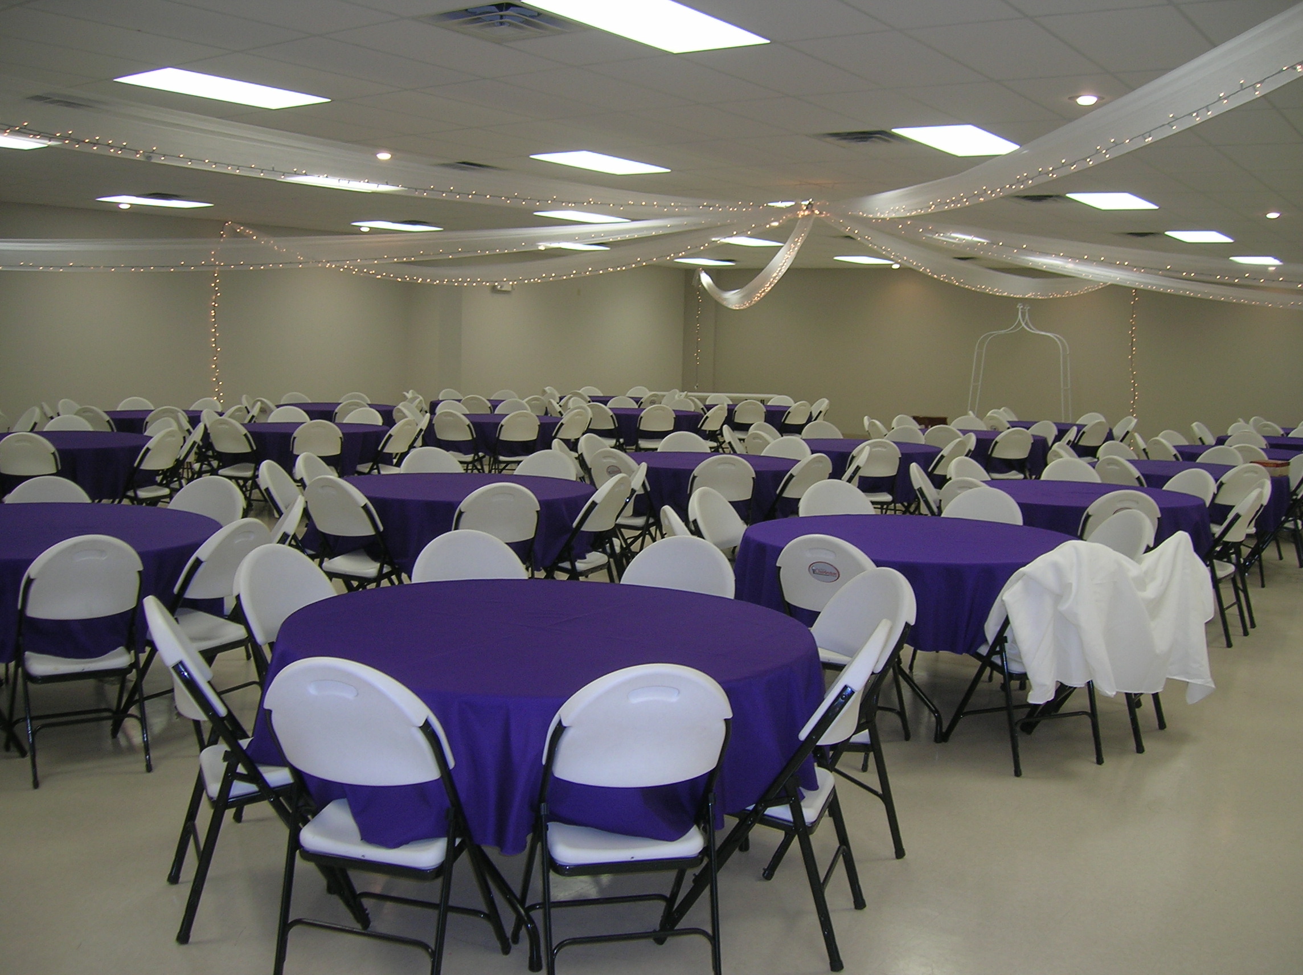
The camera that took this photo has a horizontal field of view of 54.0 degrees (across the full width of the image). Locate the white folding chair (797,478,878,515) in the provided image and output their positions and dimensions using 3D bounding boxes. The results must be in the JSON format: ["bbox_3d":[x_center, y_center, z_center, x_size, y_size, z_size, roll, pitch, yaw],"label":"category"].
[{"bbox_3d":[1.021,0.404,6.702,0.460,0.860,0.500,0,7,-11],"label":"white folding chair"}]

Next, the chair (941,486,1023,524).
[{"bbox_3d":[1.613,0.452,6.571,0.470,0.870,0.560,5,7,28],"label":"chair"}]

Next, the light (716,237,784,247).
[{"bbox_3d":[1.341,-3.431,17.927,0.610,0.090,1.220,6,8,35],"label":"light"}]

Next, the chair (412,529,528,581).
[{"bbox_3d":[-0.603,0.606,4.527,0.440,0.865,0.500,-1,7,-19],"label":"chair"}]

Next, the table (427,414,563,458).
[{"bbox_3d":[-1.620,-0.362,13.475,1.560,0.735,1.560,2,6,0],"label":"table"}]

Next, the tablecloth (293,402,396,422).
[{"bbox_3d":[-3.858,-0.793,15.708,1.600,0.400,1.600,0,6,-14],"label":"tablecloth"}]

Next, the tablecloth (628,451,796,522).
[{"bbox_3d":[0.367,0.173,9.241,1.560,0.735,1.560,2,6,0],"label":"tablecloth"}]

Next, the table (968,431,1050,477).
[{"bbox_3d":[3.440,-0.206,13.720,1.570,0.750,1.570,3,6,14],"label":"table"}]

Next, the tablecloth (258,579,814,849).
[{"bbox_3d":[-0.298,0.597,3.733,1.570,0.380,1.570,2,6,0],"label":"tablecloth"}]

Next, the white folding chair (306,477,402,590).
[{"bbox_3d":[-1.423,0.370,6.554,0.470,0.870,0.560,5,7,27],"label":"white folding chair"}]

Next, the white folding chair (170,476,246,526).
[{"bbox_3d":[-2.218,0.393,5.954,0.440,0.865,0.500,5,7,25],"label":"white folding chair"}]

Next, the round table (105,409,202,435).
[{"bbox_3d":[-5.163,-0.567,13.341,1.600,0.400,1.600,-1,7,-21],"label":"round table"}]

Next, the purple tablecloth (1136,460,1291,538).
[{"bbox_3d":[4.028,0.049,9.711,1.570,0.380,1.570,2,6,0],"label":"purple tablecloth"}]

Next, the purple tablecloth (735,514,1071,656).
[{"bbox_3d":[1.188,0.582,5.813,1.560,0.735,1.560,2,6,0],"label":"purple tablecloth"}]

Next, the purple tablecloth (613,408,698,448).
[{"bbox_3d":[-0.141,-0.664,14.471,1.600,0.390,1.600,2,7,0],"label":"purple tablecloth"}]

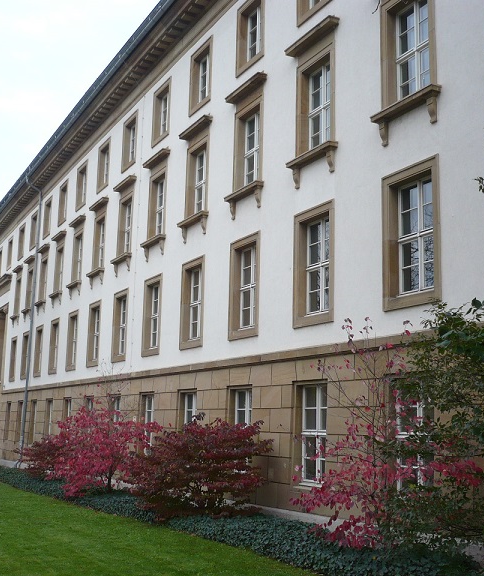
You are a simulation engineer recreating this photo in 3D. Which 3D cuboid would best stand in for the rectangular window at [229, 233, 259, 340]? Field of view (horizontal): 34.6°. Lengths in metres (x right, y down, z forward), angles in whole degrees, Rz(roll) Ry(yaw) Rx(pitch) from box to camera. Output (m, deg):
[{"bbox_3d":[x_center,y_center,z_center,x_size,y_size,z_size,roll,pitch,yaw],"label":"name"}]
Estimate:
[{"bbox_3d":[0.147,0.004,20.451,0.280,2.689,1.662,6,-11,-27],"label":"rectangular window"}]

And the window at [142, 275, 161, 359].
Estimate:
[{"bbox_3d":[-3.062,1.024,27.544,0.278,2.800,1.739,6,-11,-27],"label":"window"}]

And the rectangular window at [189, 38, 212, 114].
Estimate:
[{"bbox_3d":[-1.168,-6.592,24.461,0.300,2.089,1.637,6,-11,-27],"label":"rectangular window"}]

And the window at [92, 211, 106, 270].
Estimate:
[{"bbox_3d":[-5.848,-1.847,32.674,0.300,2.412,1.637,6,-11,-27],"label":"window"}]

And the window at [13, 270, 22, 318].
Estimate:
[{"bbox_3d":[-14.389,0.438,49.844,0.509,3.283,2.045,6,-11,-27],"label":"window"}]

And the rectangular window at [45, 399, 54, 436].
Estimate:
[{"bbox_3d":[-9.152,6.439,37.357,0.300,2.120,1.392,6,-11,-27],"label":"rectangular window"}]

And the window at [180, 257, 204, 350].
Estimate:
[{"bbox_3d":[-1.345,0.491,23.212,0.300,2.660,1.637,6,-11,-27],"label":"window"}]

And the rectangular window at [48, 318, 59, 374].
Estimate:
[{"bbox_3d":[-9.123,2.902,38.169,0.280,2.689,1.662,6,-11,-27],"label":"rectangular window"}]

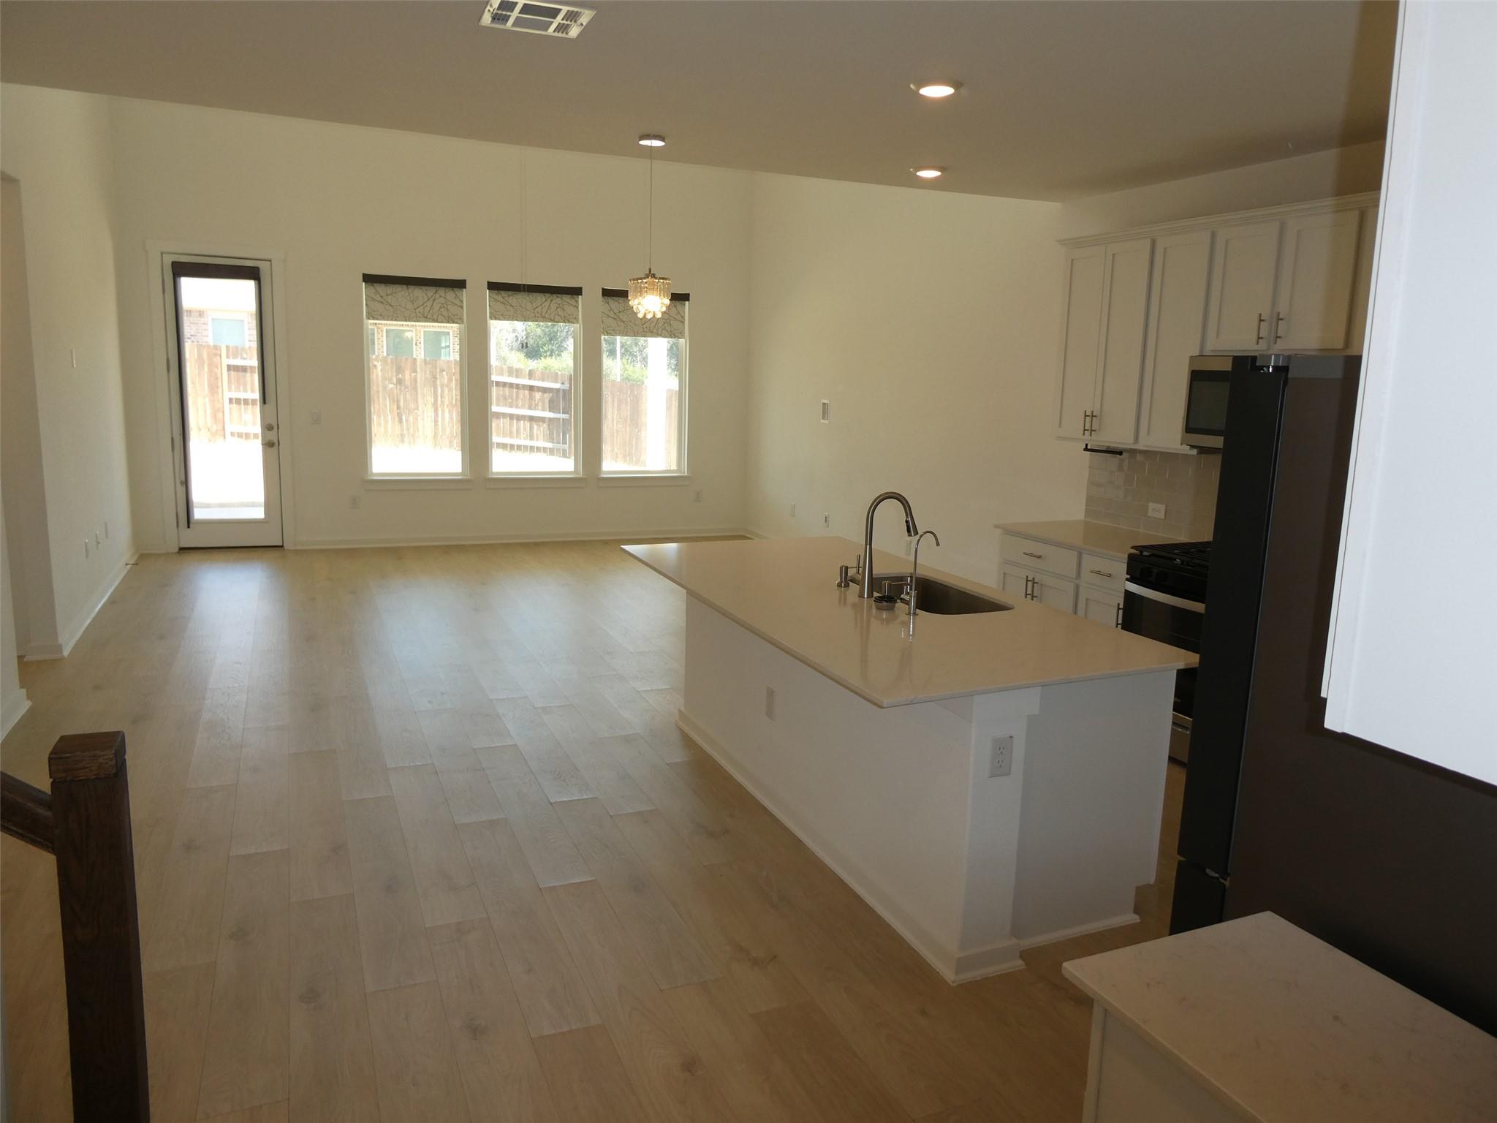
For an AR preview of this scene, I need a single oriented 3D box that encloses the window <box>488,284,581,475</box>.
[{"bbox_3d":[-2.053,-1.734,10.047,0.901,1.819,0.120,-3,11,-23],"label":"window"}]

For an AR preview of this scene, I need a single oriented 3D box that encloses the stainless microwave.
[{"bbox_3d":[2.437,-0.723,4.731,0.395,0.443,0.757,-3,11,-23],"label":"stainless microwave"}]

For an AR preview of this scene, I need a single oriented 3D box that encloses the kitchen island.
[{"bbox_3d":[0.412,0.548,4.122,1.180,0.890,2.445,-3,11,-23],"label":"kitchen island"}]

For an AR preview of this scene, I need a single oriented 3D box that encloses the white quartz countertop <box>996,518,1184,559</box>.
[{"bbox_3d":[1.931,-0.129,5.641,0.660,0.032,1.045,-3,11,-23],"label":"white quartz countertop"}]

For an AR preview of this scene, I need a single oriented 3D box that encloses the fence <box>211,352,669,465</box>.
[{"bbox_3d":[-6.059,-3.137,21.686,9.600,2.050,0.200,-3,11,-23],"label":"fence"}]

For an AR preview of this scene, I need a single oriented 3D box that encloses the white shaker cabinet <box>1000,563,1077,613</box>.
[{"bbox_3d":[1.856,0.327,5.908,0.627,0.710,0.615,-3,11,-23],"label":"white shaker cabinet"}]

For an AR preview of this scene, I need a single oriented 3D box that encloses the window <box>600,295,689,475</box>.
[{"bbox_3d":[-1.048,-1.782,10.477,0.917,1.819,0.120,-3,11,-23],"label":"window"}]

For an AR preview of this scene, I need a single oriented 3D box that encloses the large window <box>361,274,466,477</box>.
[{"bbox_3d":[-3.059,-1.687,9.616,0.904,1.819,0.120,-3,11,-23],"label":"large window"}]

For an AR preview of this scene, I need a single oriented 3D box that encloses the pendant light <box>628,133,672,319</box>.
[{"bbox_3d":[-0.460,-1.559,4.880,0.200,0.816,0.200,2,10,0],"label":"pendant light"}]

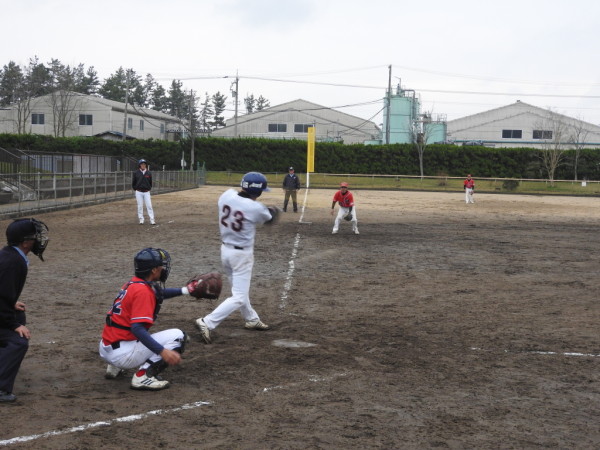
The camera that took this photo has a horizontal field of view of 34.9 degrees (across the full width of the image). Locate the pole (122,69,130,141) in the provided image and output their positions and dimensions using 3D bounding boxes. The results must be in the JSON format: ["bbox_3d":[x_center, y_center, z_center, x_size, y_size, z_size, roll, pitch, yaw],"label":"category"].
[{"bbox_3d":[-19.715,-11.435,107.404,0.450,12.085,0.450,3,4,0],"label":"pole"}]

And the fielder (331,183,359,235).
[{"bbox_3d":[1.128,-0.406,23.900,0.700,1.290,0.650,1,3,3],"label":"fielder"}]

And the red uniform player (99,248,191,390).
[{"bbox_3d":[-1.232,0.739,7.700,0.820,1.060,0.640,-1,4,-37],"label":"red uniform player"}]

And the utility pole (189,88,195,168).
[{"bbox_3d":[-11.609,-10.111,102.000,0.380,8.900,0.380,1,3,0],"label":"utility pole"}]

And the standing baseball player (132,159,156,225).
[{"bbox_3d":[-4.111,-0.867,25.200,0.580,1.740,0.380,1,3,-12],"label":"standing baseball player"}]

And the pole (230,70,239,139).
[{"bbox_3d":[-8.202,-12.501,118.445,0.800,13.280,0.600,1,4,0],"label":"pole"}]

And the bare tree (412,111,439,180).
[{"bbox_3d":[13.112,-8.392,100.000,2.700,7.300,2.700,1,3,0],"label":"bare tree"}]

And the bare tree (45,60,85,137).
[{"bbox_3d":[-24.102,-10.836,97.396,4.100,11.833,3.900,1,4,0],"label":"bare tree"}]

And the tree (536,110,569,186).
[{"bbox_3d":[22.256,-6.749,84.230,3.000,6.873,2.900,1,4,0],"label":"tree"}]

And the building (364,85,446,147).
[{"bbox_3d":[12.591,-10.943,115.387,9.500,11.559,7.500,1,4,0],"label":"building"}]

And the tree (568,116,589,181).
[{"bbox_3d":[26.221,-7.183,90.206,1.900,6.137,1.900,1,4,0],"label":"tree"}]

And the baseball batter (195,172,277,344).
[{"bbox_3d":[-0.618,0.336,10.070,0.600,1.720,1.000,4,4,30],"label":"baseball batter"}]

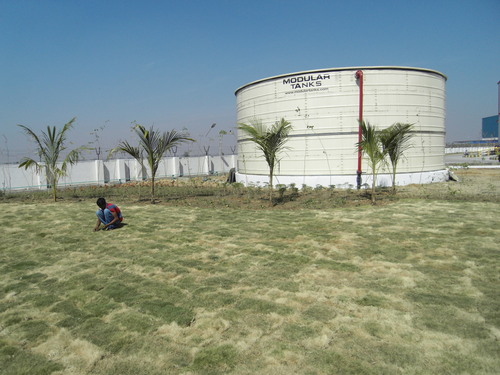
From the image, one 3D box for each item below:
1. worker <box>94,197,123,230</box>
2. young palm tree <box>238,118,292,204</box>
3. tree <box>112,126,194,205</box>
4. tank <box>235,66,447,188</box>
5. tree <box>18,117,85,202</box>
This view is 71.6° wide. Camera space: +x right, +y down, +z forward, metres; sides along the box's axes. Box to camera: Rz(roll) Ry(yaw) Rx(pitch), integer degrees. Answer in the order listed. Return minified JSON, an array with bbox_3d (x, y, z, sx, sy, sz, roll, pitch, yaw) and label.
[{"bbox_3d":[-3.395,0.594,8.316,0.500,0.756,0.660,2,7,40],"label":"worker"},{"bbox_3d":[0.528,-0.851,11.520,1.733,2.846,1.876,-1,5,3],"label":"young palm tree"},{"bbox_3d":[-3.556,-0.843,12.625,2.882,2.872,2.585,-3,5,-16],"label":"tree"},{"bbox_3d":[5.257,-3.151,21.534,12.300,5.412,12.300,1,6,26],"label":"tank"},{"bbox_3d":[-8.075,-1.150,14.187,2.605,3.471,2.498,-4,6,-29],"label":"tree"}]

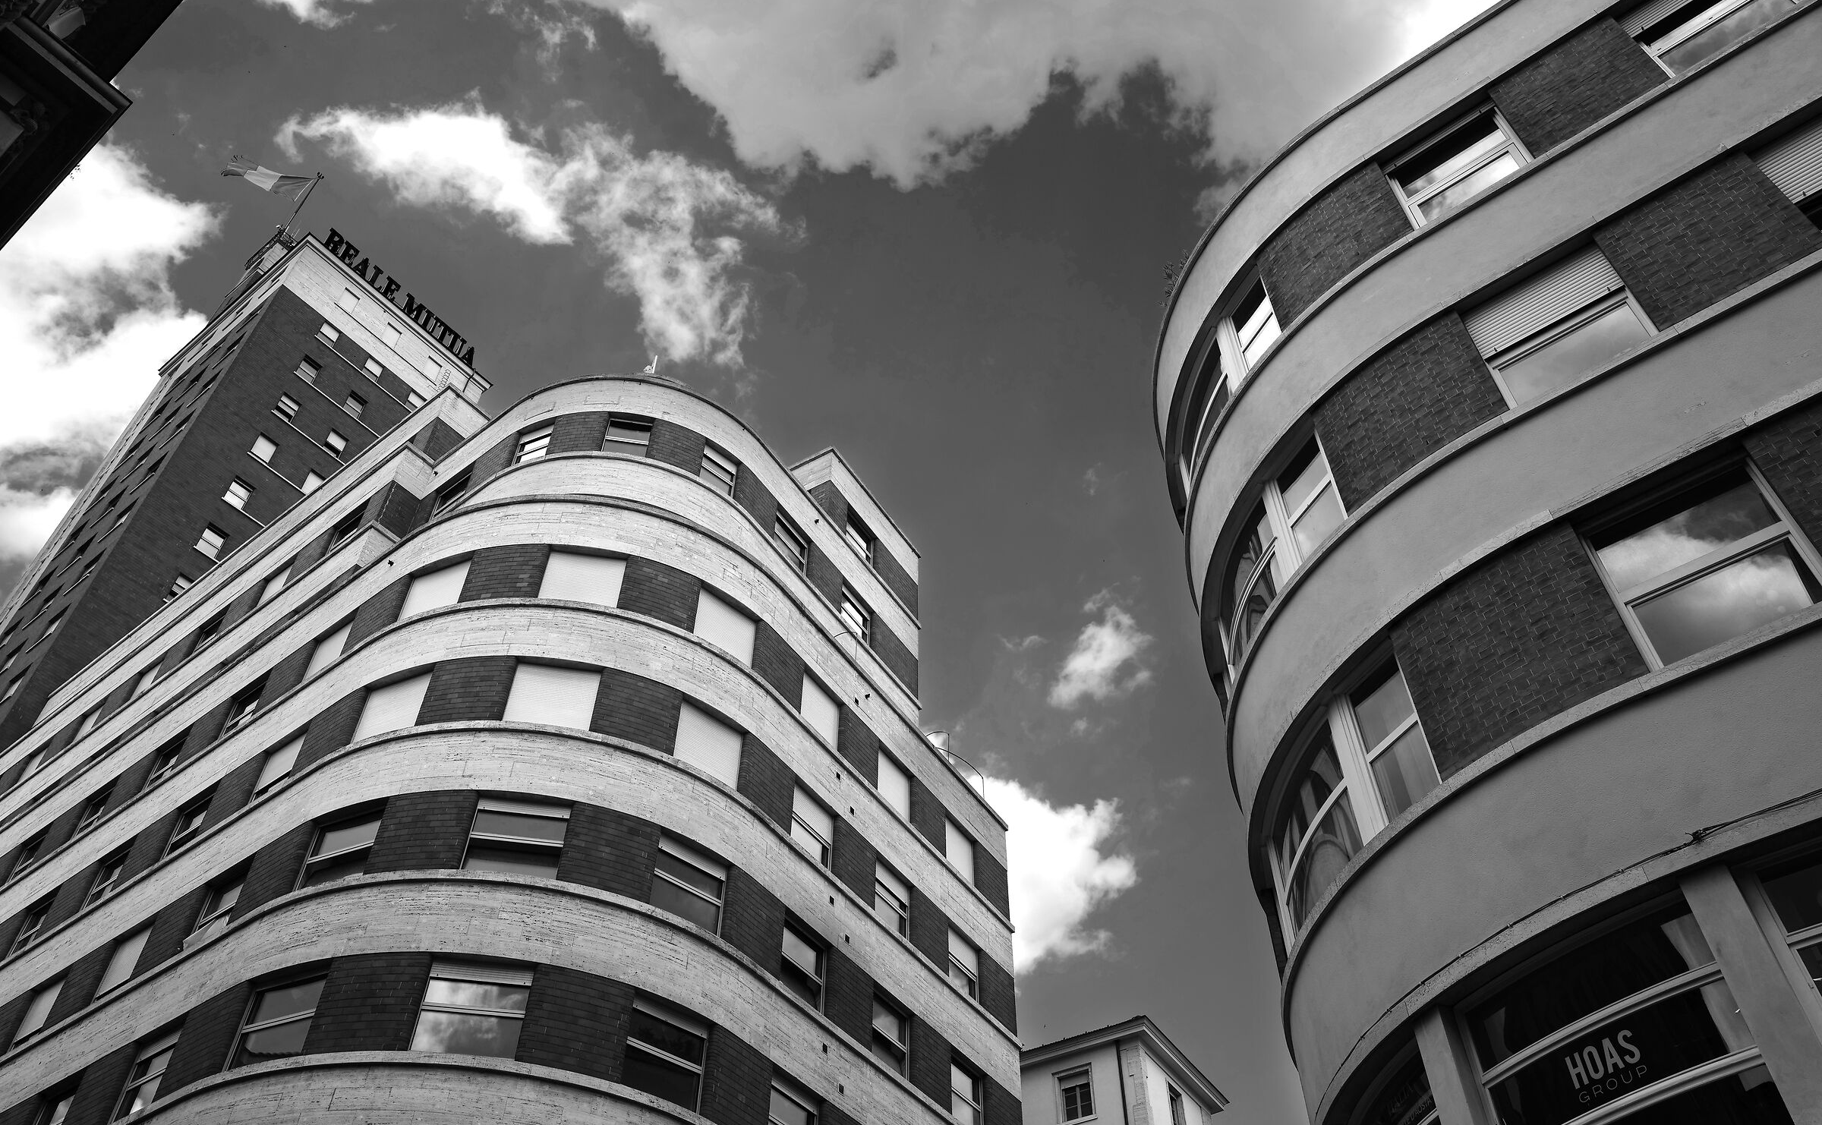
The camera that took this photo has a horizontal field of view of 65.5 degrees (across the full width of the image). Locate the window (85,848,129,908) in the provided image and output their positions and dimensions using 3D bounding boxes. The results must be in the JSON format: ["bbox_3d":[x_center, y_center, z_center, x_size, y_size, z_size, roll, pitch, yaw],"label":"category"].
[{"bbox_3d":[-18.762,7.502,33.201,1.524,1.579,0.180,-29,-54,24],"label":"window"}]

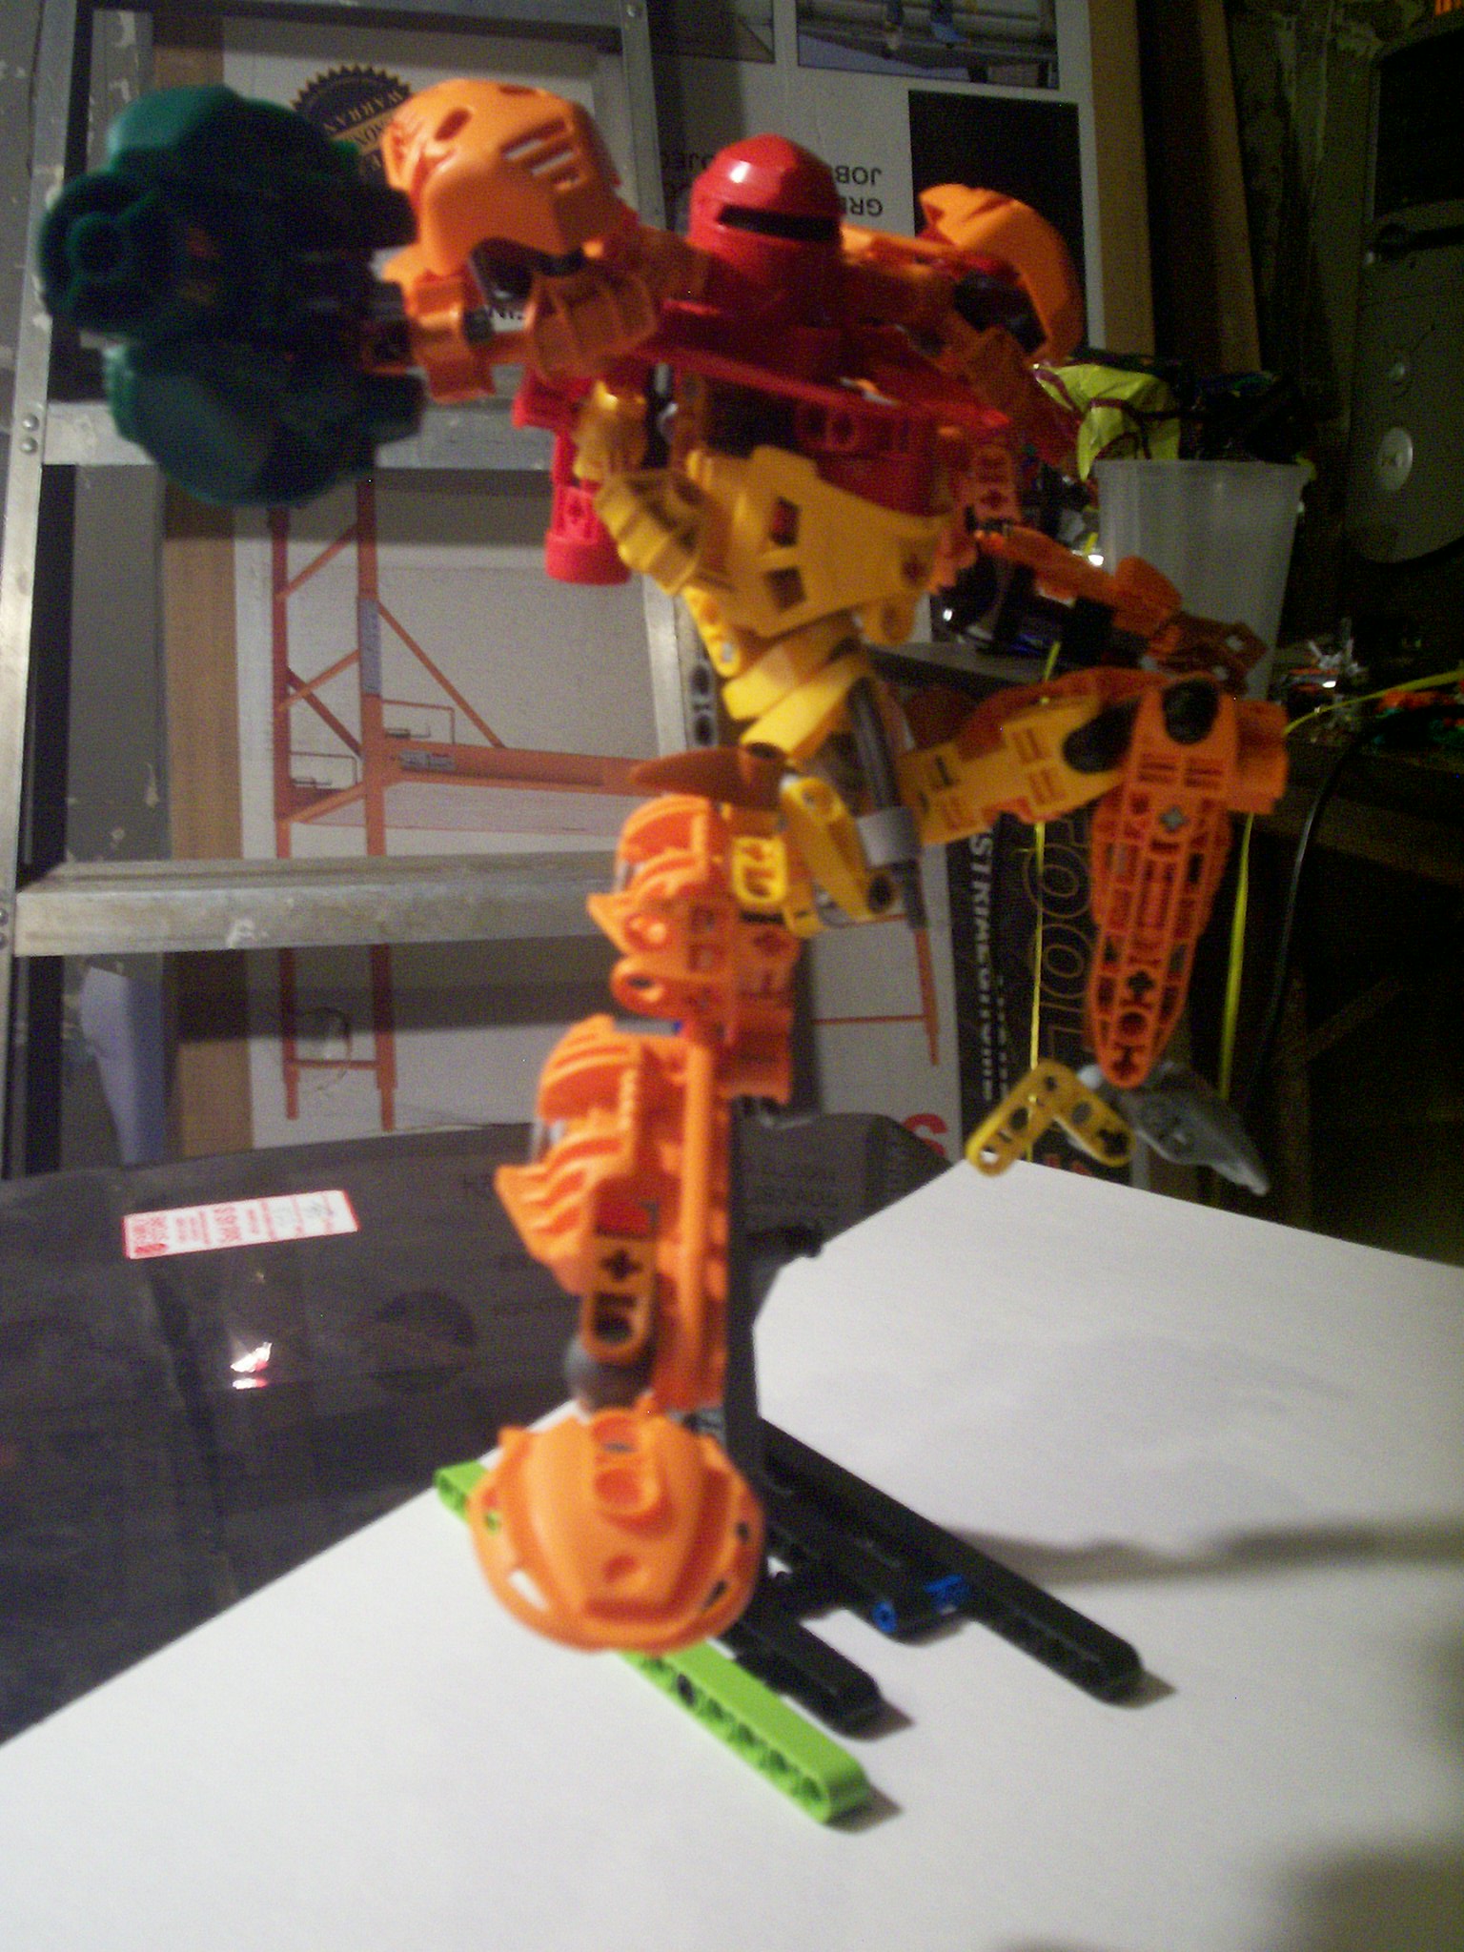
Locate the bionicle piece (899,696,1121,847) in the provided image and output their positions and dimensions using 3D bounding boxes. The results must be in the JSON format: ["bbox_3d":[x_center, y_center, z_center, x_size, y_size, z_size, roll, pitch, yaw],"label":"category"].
[{"bbox_3d":[0.050,-0.036,0.356,0.039,0.017,0.010,-16,-2,-5],"label":"bionicle piece"}]

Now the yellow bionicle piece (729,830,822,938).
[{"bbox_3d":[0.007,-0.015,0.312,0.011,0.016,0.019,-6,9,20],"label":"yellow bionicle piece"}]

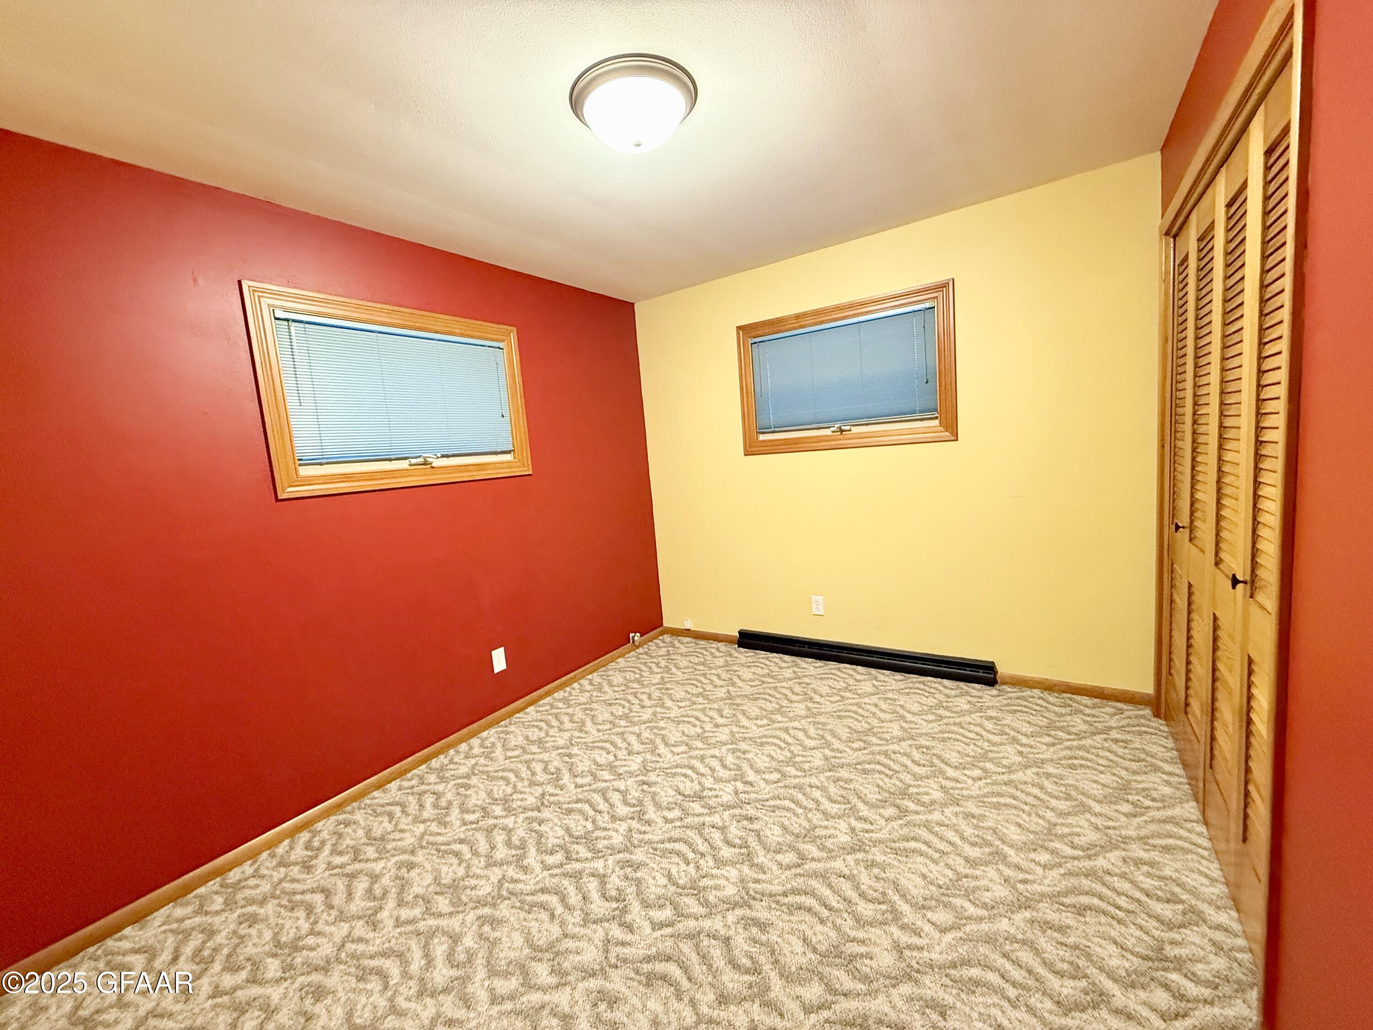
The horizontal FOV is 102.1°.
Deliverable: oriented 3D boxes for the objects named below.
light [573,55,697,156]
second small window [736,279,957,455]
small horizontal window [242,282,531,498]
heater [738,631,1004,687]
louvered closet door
[{"bbox_3d":[-0.148,-1.153,1.633,0.375,0.137,0.375,-5,7,1],"label":"light"},{"bbox_3d":[0.850,-0.765,3.114,1.208,0.790,0.072,0,8,34],"label":"second small window"},{"bbox_3d":[-1.216,-0.526,2.518,0.054,0.780,1.208,0,8,34],"label":"small horizontal window"},{"bbox_3d":[0.958,0.823,3.265,1.490,0.116,0.064,0,8,34],"label":"heater"},{"bbox_3d":[1.576,-0.017,1.653,0.057,2.016,1.501,0,8,34],"label":"louvered closet door"}]

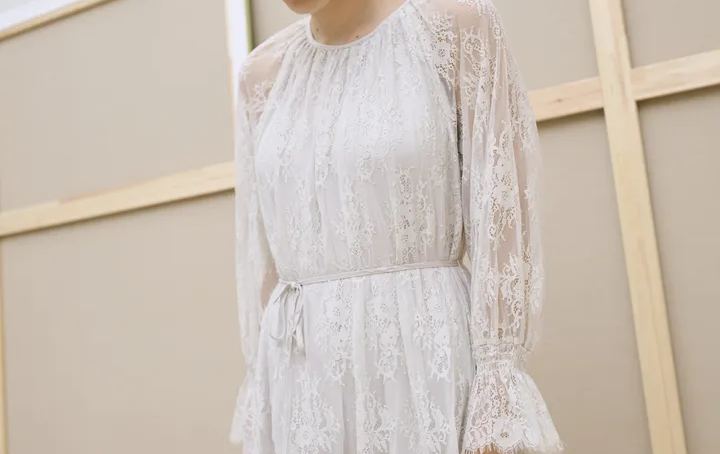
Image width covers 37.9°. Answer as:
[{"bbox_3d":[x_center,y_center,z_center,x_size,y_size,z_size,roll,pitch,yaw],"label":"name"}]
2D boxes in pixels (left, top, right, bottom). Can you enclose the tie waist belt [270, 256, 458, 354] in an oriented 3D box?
[{"bbox_3d":[0.006,0.100,1.300,0.255,0.110,0.190,-8,-10,26],"label":"tie waist belt"}]

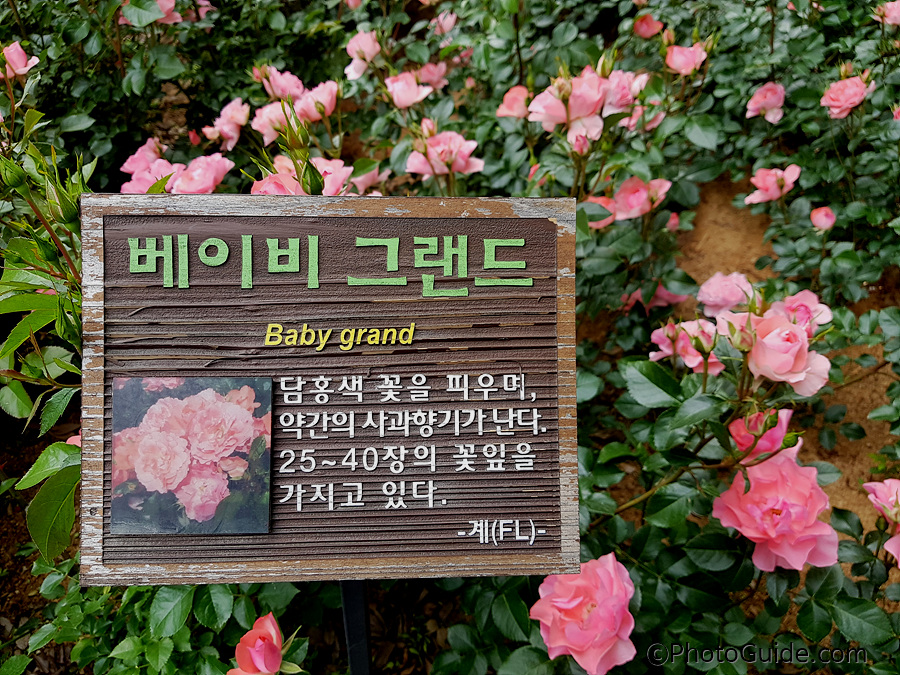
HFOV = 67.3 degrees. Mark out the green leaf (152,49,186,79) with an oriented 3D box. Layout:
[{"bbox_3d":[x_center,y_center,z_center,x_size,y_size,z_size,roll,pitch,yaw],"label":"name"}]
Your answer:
[{"bbox_3d":[-0.386,-0.376,0.930,0.045,0.012,0.036,14,72,-11],"label":"green leaf"}]

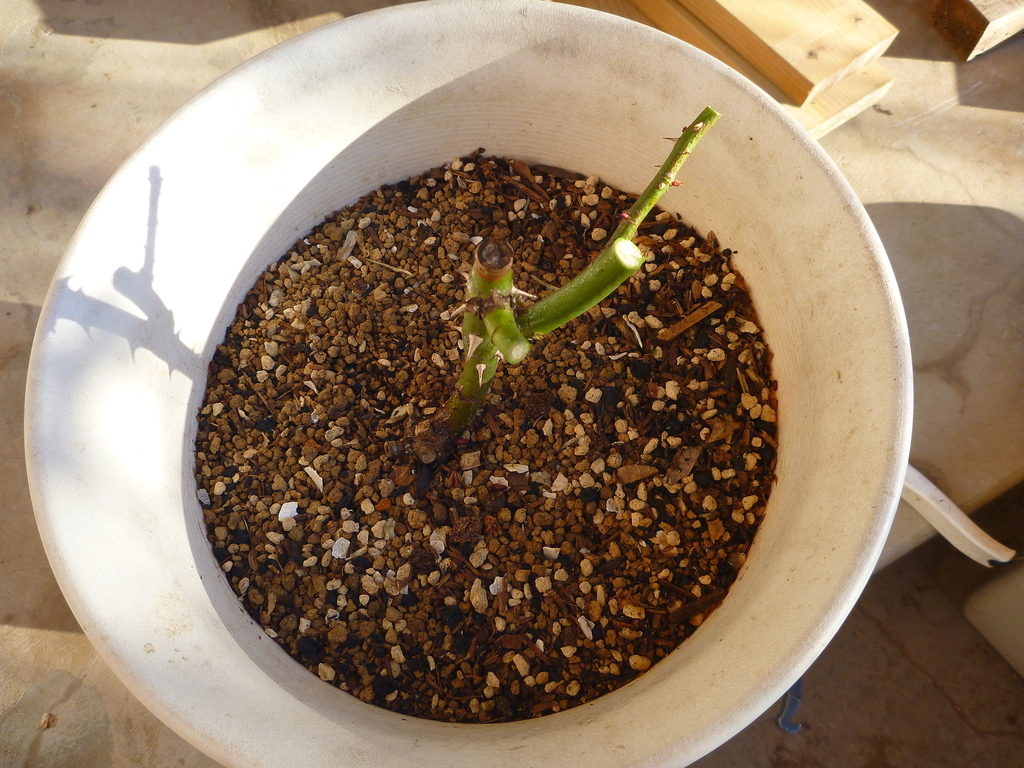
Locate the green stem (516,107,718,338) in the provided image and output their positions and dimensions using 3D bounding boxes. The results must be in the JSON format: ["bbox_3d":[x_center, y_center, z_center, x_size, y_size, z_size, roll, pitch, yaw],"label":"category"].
[{"bbox_3d":[0.037,-0.047,0.270,0.097,0.018,0.031,-46,42,19],"label":"green stem"}]

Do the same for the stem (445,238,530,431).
[{"bbox_3d":[-0.011,-0.012,0.308,0.033,0.140,0.024,1,68,-3],"label":"stem"}]

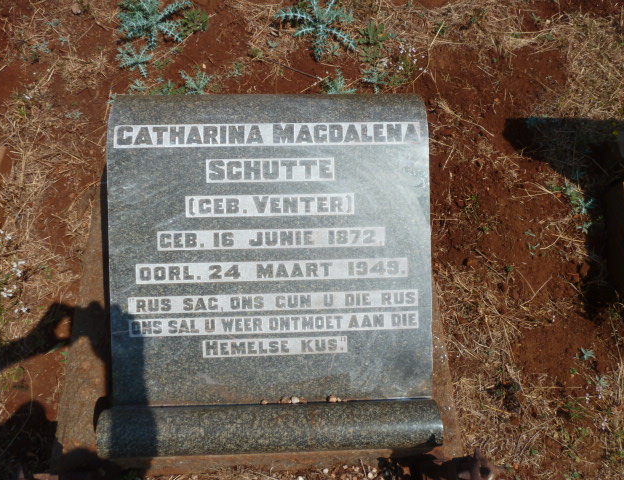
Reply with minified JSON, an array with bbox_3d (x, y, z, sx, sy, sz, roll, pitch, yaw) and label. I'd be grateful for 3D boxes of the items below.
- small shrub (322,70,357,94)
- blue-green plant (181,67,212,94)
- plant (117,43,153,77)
[{"bbox_3d":[0.109,-0.618,1.830,0.135,0.065,0.125,0,65,0],"label":"small shrub"},{"bbox_3d":[-0.459,-0.626,1.837,0.130,0.060,0.125,0,65,0],"label":"blue-green plant"},{"bbox_3d":[-0.724,-0.733,1.886,0.145,0.060,0.135,0,65,0],"label":"plant"}]

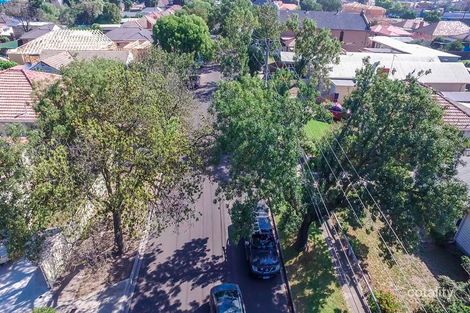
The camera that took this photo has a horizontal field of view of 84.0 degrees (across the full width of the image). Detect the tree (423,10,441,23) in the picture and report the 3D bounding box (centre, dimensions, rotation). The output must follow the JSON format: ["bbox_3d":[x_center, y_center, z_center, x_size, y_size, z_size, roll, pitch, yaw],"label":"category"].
[{"bbox_3d":[91.932,-65.264,122.163,8.000,6.800,8.000,-2,33,-3],"label":"tree"}]

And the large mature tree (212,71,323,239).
[{"bbox_3d":[1.799,1.139,16.240,6.300,10.800,7.500,-2,33,-3],"label":"large mature tree"}]

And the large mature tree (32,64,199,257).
[{"bbox_3d":[-6.618,1.650,14.903,9.200,11.400,9.200,-2,33,-3],"label":"large mature tree"}]

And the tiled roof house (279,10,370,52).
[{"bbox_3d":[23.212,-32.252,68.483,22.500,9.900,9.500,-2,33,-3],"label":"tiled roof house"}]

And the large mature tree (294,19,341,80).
[{"bbox_3d":[13.778,-16.834,43.916,7.800,10.800,7.500,-2,33,-3],"label":"large mature tree"}]

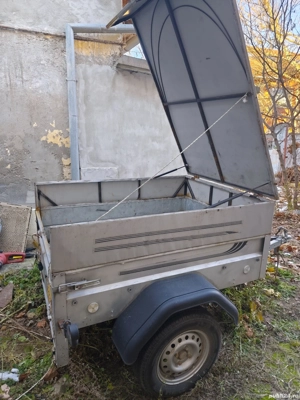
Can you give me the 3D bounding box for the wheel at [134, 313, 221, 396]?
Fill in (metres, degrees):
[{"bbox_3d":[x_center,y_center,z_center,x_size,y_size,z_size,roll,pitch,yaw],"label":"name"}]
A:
[{"bbox_3d":[0.184,0.940,1.668,0.552,0.552,0.160,-5,14,-24],"label":"wheel"}]

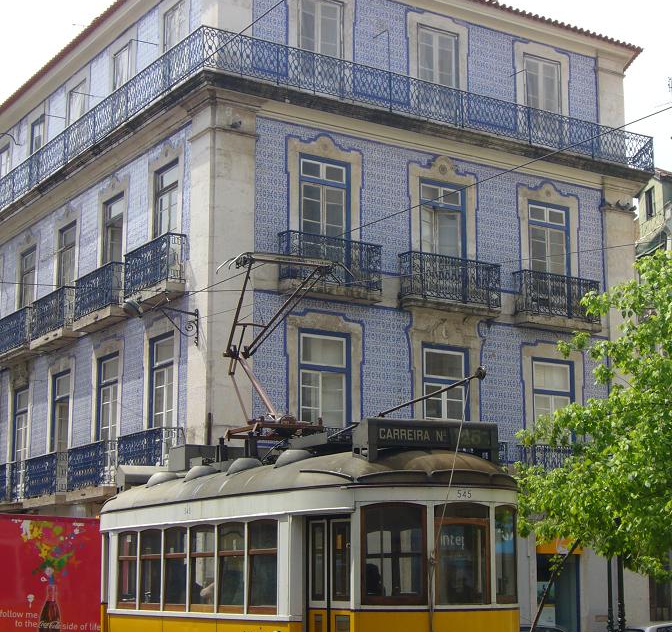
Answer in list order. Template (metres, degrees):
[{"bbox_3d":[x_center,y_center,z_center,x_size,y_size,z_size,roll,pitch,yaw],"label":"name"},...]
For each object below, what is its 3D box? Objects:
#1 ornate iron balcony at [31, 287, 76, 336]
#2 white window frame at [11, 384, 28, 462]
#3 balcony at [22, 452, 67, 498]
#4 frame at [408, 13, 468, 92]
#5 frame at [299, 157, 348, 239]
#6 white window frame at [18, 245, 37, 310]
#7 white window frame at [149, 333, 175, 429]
[{"bbox_3d":[-6.966,-0.004,38.609,0.430,1.010,2.460,6,-12,-29],"label":"ornate iron balcony"},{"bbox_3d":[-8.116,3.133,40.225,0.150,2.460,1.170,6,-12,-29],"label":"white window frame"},{"bbox_3d":[-7.046,3.981,38.209,0.500,1.050,2.400,5,-11,-29],"label":"balcony"},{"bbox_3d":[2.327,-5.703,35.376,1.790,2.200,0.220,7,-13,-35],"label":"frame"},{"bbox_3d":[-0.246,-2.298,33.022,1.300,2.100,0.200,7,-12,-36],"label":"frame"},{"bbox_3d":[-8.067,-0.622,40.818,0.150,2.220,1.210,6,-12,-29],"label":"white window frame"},{"bbox_3d":[-3.629,1.842,32.804,0.200,2.900,1.290,6,-12,-29],"label":"white window frame"}]

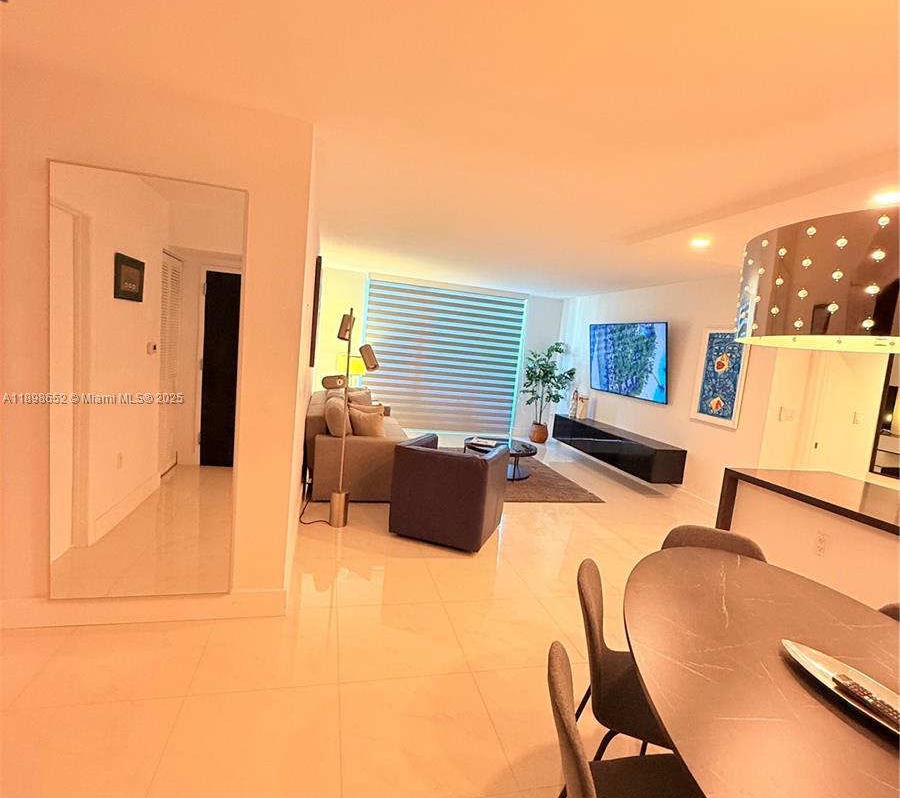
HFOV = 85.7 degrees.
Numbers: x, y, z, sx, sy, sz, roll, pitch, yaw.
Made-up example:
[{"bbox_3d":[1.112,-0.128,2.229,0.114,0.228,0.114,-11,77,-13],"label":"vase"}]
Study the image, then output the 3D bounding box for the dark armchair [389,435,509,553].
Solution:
[{"bbox_3d":[0.012,0.724,3.981,0.720,0.698,0.683,7,6,20],"label":"dark armchair"}]

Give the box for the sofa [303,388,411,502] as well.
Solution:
[{"bbox_3d":[-1.067,0.400,5.443,0.936,0.847,2.168,3,6,-14],"label":"sofa"}]

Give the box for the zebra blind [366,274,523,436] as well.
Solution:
[{"bbox_3d":[-0.084,-0.625,7.915,2.643,2.376,0.104,3,6,-14],"label":"zebra blind"}]

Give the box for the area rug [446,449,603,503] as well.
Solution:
[{"bbox_3d":[0.537,0.890,6.088,1.708,0.015,2.450,3,6,-14],"label":"area rug"}]

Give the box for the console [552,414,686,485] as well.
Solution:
[{"bbox_3d":[2.116,0.597,6.488,0.404,0.371,2.435,3,6,-14],"label":"console"}]

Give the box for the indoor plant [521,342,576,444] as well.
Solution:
[{"bbox_3d":[1.587,-0.066,7.969,0.847,1.693,0.743,3,6,-14],"label":"indoor plant"}]

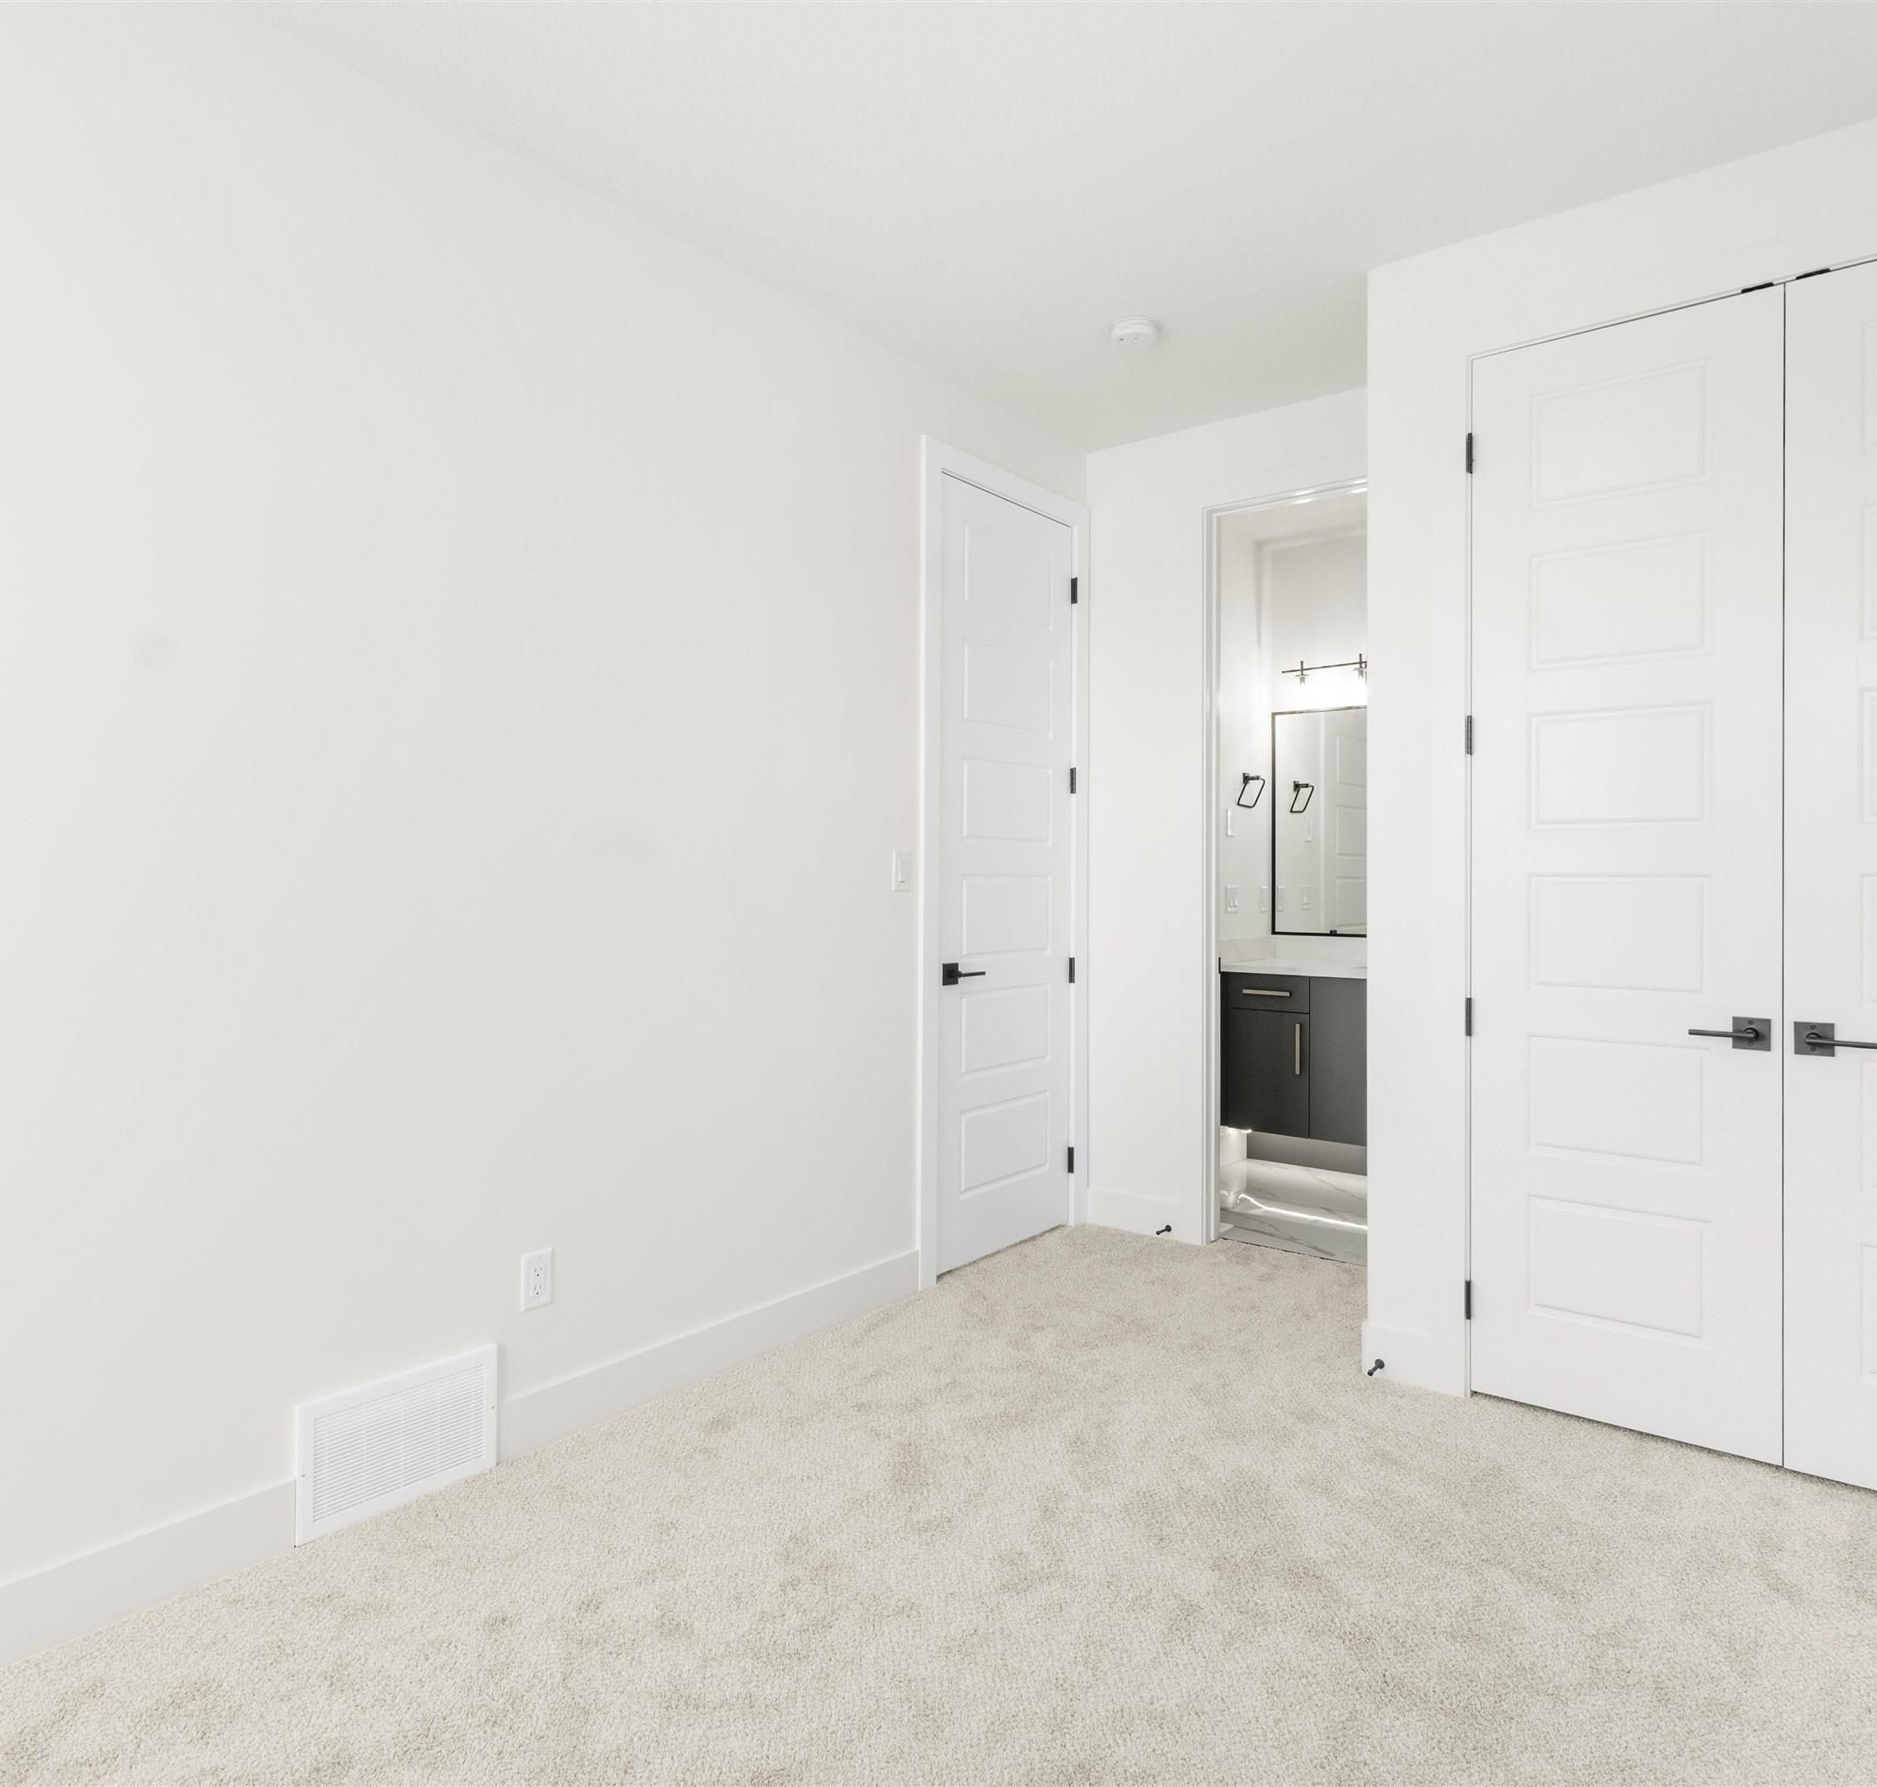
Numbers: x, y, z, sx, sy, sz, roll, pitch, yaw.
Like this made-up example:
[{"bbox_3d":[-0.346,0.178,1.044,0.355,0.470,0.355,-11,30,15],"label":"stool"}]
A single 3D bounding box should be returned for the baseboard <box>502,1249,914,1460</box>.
[{"bbox_3d":[-0.477,1.109,2.969,0.020,0.126,1.375,0,0,37],"label":"baseboard"}]

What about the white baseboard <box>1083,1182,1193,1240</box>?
[{"bbox_3d":[0.701,1.117,4.142,0.422,0.126,0.020,0,0,37],"label":"white baseboard"}]

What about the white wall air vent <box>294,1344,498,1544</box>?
[{"bbox_3d":[-1.015,1.039,2.265,0.020,0.250,0.396,0,0,37],"label":"white wall air vent"}]

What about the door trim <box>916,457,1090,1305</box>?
[{"bbox_3d":[0.228,-0.099,3.917,0.060,2.554,0.970,0,0,37],"label":"door trim"}]

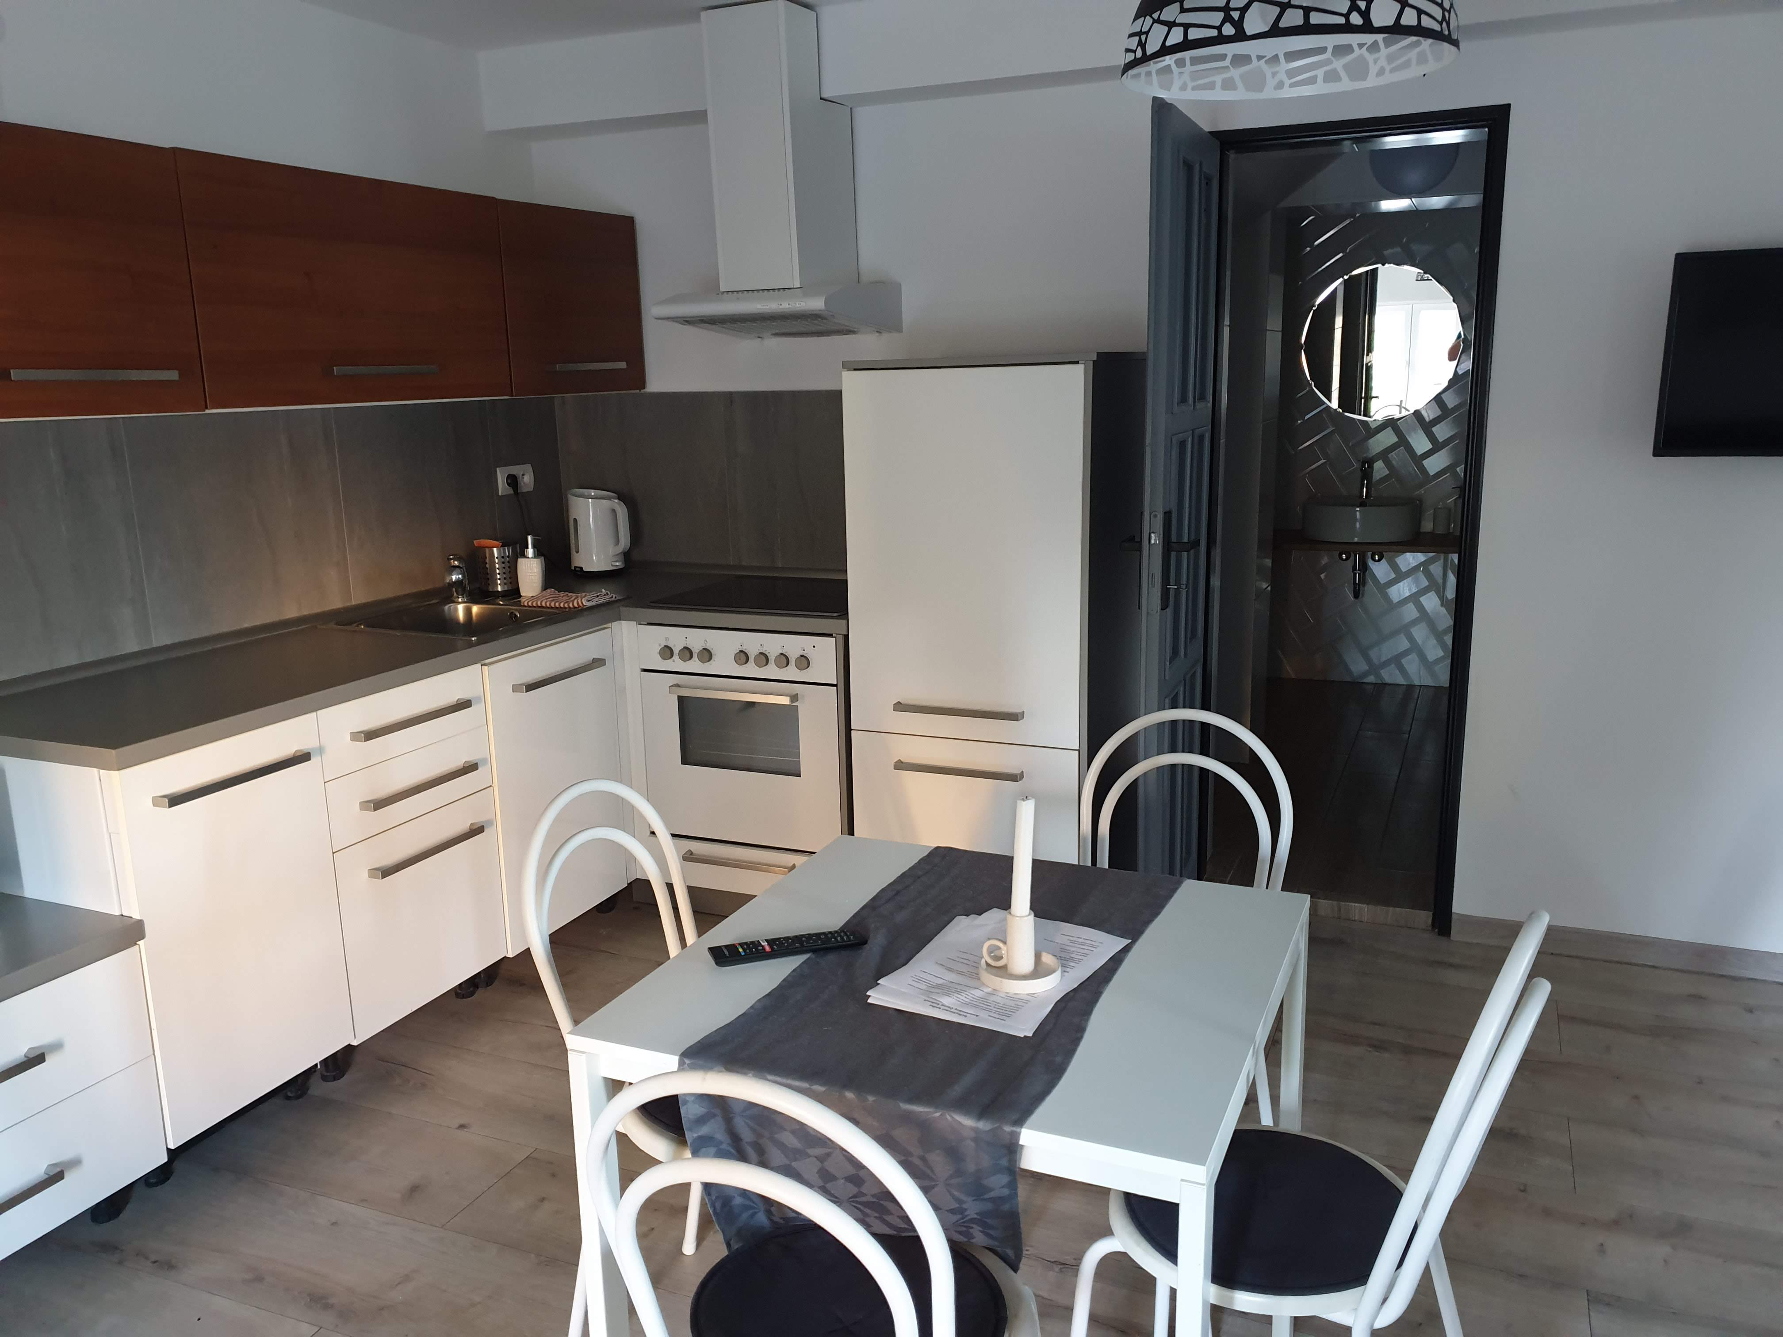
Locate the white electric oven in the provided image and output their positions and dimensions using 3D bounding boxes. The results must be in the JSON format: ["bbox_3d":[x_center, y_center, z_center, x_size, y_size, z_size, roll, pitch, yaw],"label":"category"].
[{"bbox_3d":[-0.285,0.196,3.777,0.610,0.700,0.570,4,14,25],"label":"white electric oven"}]

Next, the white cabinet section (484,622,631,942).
[{"bbox_3d":[-1.092,0.276,3.536,0.570,0.730,0.500,4,13,23],"label":"white cabinet section"}]

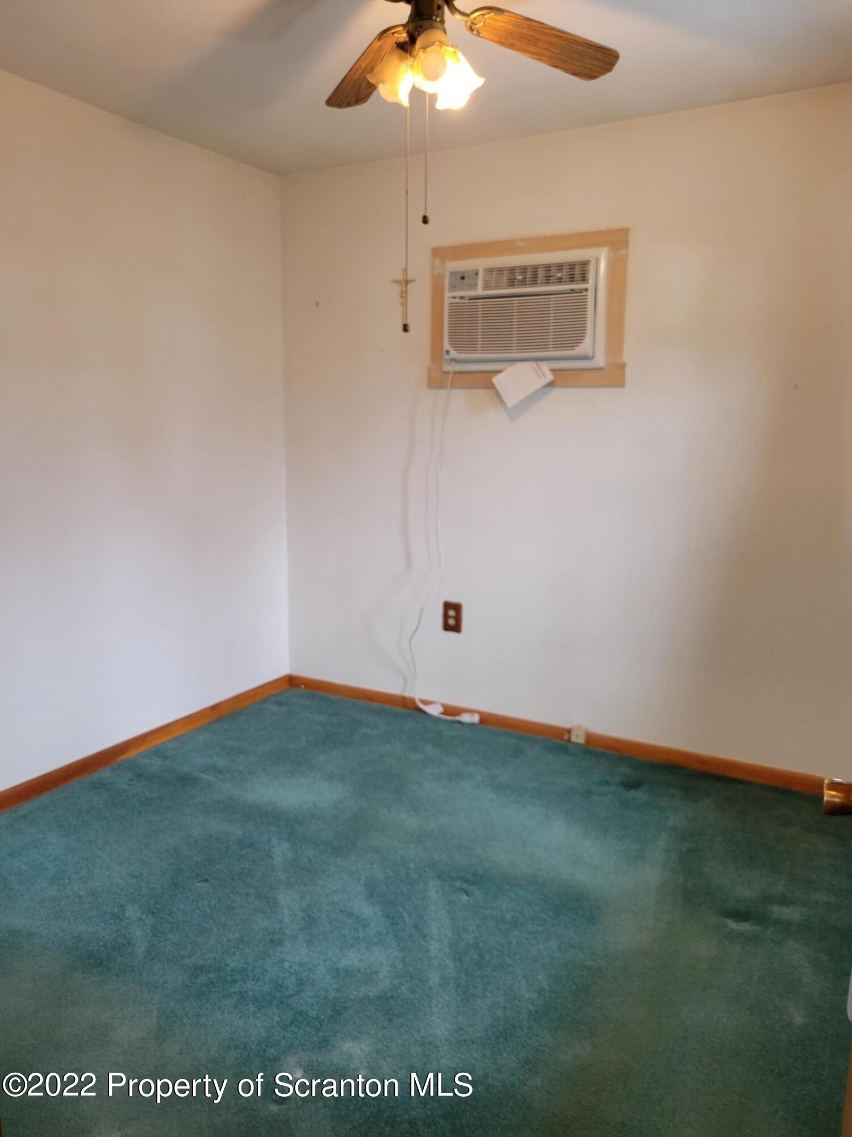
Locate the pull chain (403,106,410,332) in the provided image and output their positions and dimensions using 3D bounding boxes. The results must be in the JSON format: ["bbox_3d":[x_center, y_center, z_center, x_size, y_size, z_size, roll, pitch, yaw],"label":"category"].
[{"bbox_3d":[-0.044,-0.834,2.007,0.017,0.541,0.017,1,10,0],"label":"pull chain"}]

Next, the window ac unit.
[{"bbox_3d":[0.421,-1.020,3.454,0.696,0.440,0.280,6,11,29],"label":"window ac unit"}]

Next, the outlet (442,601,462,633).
[{"bbox_3d":[0.116,0.216,3.762,0.087,0.130,0.012,6,11,29],"label":"outlet"}]

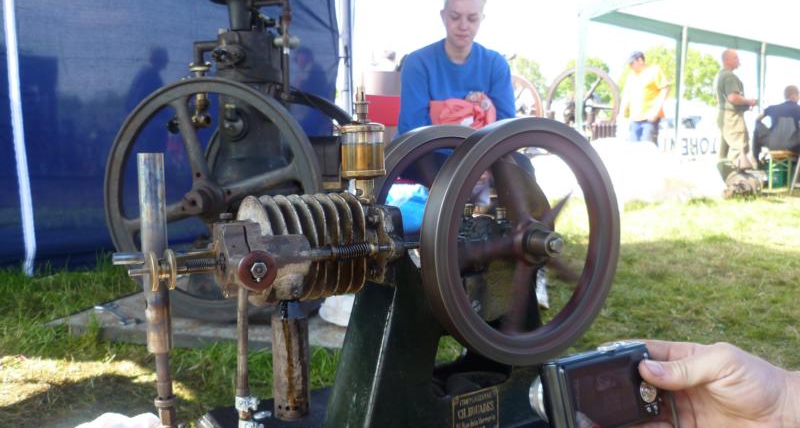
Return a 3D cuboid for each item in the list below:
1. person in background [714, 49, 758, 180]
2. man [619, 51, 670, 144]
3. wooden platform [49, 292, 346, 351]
[{"bbox_3d":[4.143,-1.159,7.976,0.500,1.740,0.500,2,6,21],"label":"person in background"},{"bbox_3d":[3.093,-1.178,8.174,0.550,1.750,0.420,3,7,30],"label":"man"},{"bbox_3d":[-0.443,0.324,2.116,1.036,0.060,0.720,1,6,12],"label":"wooden platform"}]

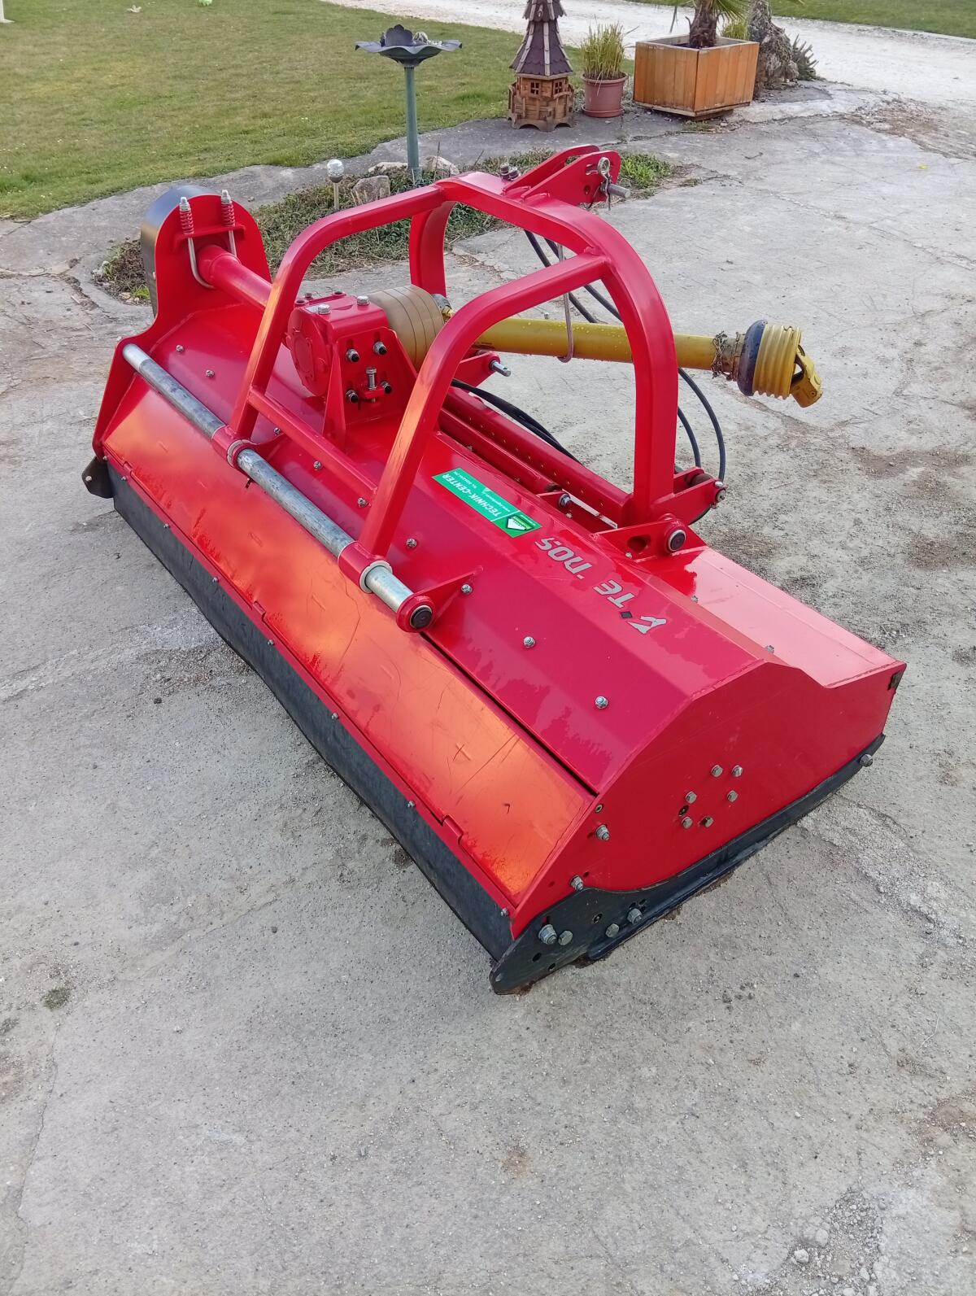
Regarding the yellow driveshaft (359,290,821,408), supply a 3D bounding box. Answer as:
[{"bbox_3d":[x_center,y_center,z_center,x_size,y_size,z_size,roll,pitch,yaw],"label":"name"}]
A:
[{"bbox_3d":[0.235,-0.691,2.287,0.980,0.200,0.200,3,39,5],"label":"yellow driveshaft"}]

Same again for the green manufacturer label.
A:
[{"bbox_3d":[-0.005,-0.291,2.014,0.070,0.004,0.287,-24,44,-26],"label":"green manufacturer label"}]

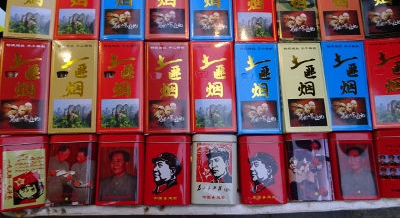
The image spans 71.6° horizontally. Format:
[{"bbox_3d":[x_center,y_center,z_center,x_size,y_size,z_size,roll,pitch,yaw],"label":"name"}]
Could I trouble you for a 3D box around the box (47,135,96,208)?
[{"bbox_3d":[-0.172,0.083,0.386,0.062,0.024,0.094,-1,83,-3],"label":"box"}]

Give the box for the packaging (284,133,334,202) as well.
[{"bbox_3d":[0.153,0.082,0.401,0.062,0.024,0.094,-2,83,-3],"label":"packaging"}]

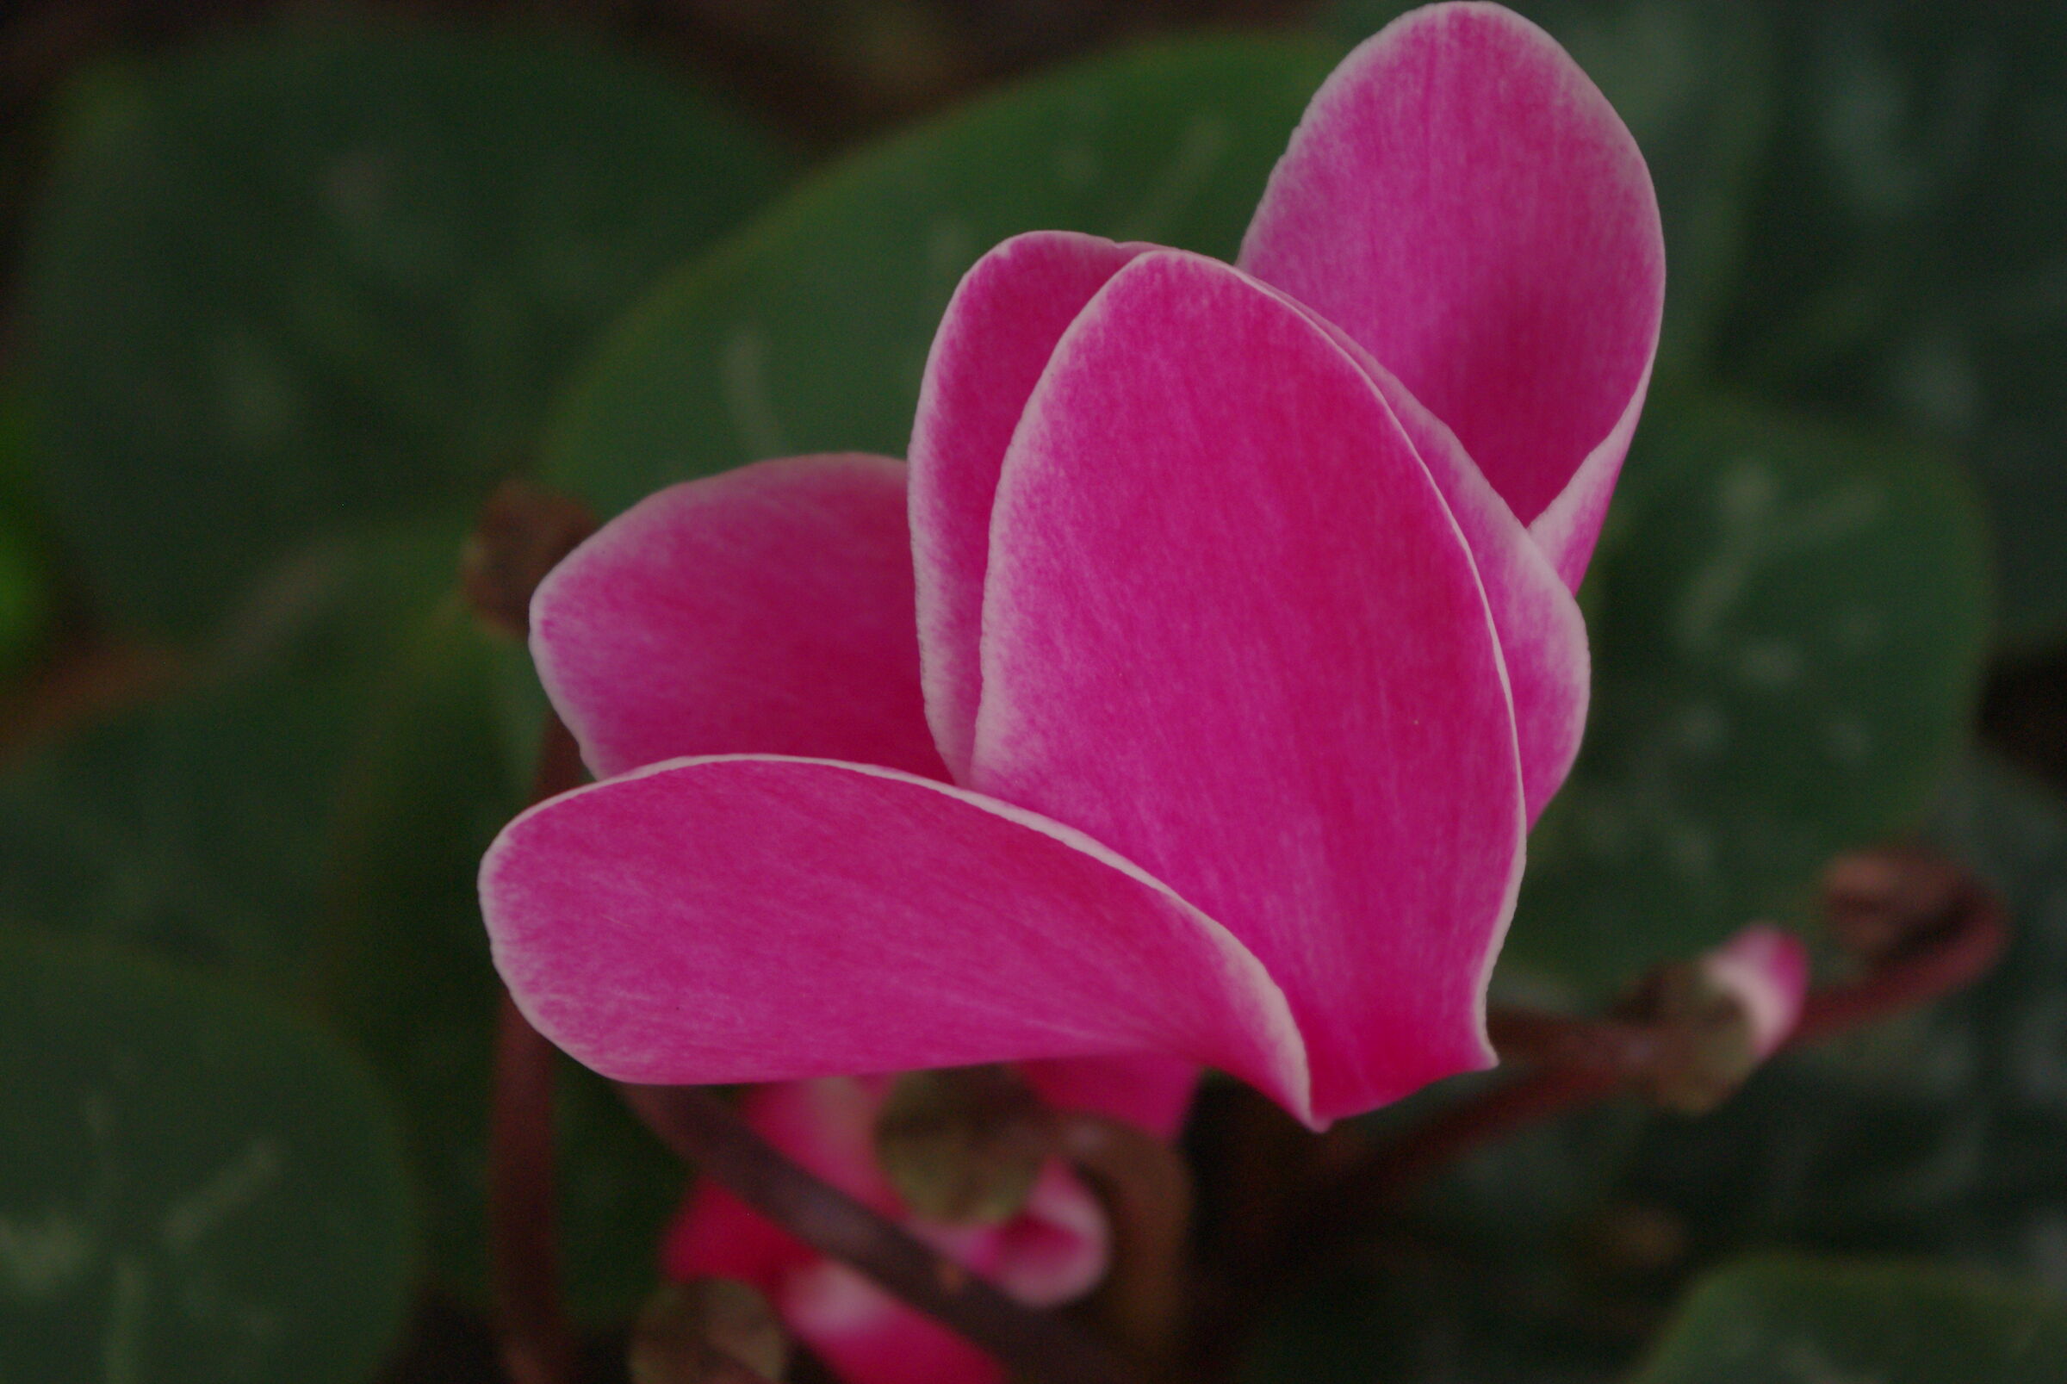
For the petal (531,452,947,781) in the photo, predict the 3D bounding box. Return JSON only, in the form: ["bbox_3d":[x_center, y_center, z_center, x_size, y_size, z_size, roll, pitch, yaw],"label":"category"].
[{"bbox_3d":[-0.015,-0.001,0.305,0.039,0.014,0.022,25,63,-6],"label":"petal"}]

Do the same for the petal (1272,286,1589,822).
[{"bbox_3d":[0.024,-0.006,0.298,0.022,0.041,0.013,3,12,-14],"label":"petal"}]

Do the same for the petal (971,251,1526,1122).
[{"bbox_3d":[0.013,0.000,0.285,0.030,0.052,0.014,-13,12,-4],"label":"petal"}]

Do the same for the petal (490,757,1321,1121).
[{"bbox_3d":[-0.008,0.015,0.283,0.050,0.016,0.020,12,76,-9],"label":"petal"}]

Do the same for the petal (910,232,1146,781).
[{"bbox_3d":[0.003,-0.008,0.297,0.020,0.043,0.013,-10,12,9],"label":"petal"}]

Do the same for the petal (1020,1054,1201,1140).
[{"bbox_3d":[0.005,0.027,0.330,0.016,0.014,0.009,4,18,-6],"label":"petal"}]

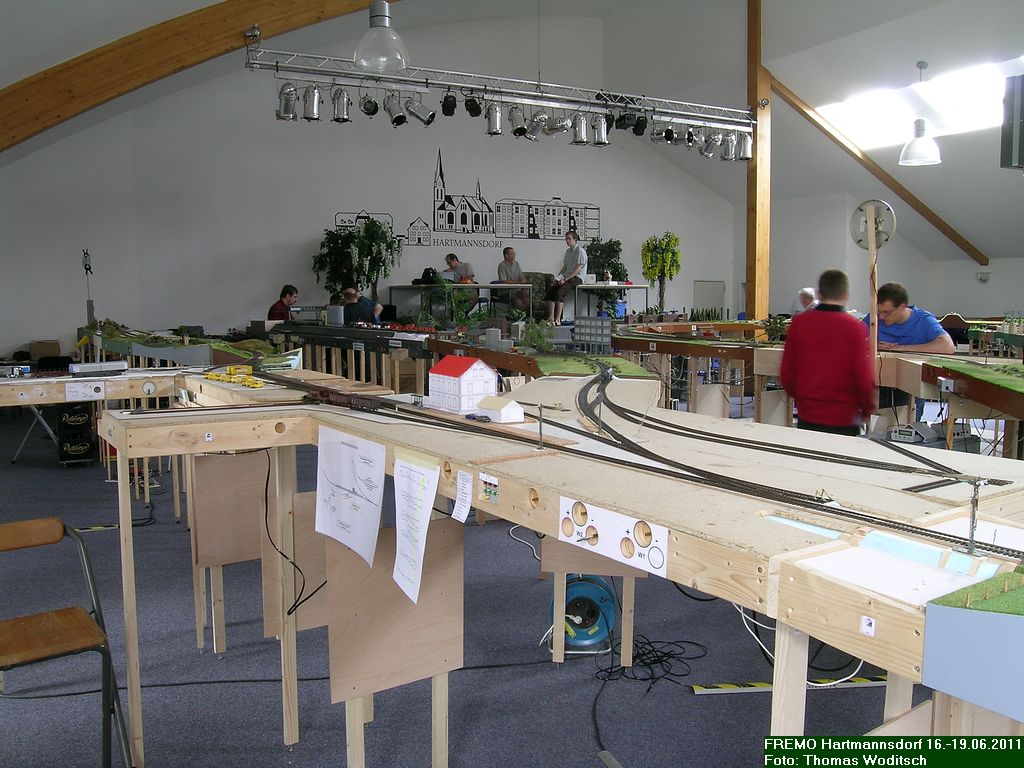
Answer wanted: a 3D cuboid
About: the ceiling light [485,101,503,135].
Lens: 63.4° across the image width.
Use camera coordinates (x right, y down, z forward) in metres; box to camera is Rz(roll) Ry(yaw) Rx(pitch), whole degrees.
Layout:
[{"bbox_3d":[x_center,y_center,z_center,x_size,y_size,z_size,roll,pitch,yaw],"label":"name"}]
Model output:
[{"bbox_3d":[-0.229,-3.468,10.819,0.200,0.395,0.200,0,6,0],"label":"ceiling light"}]

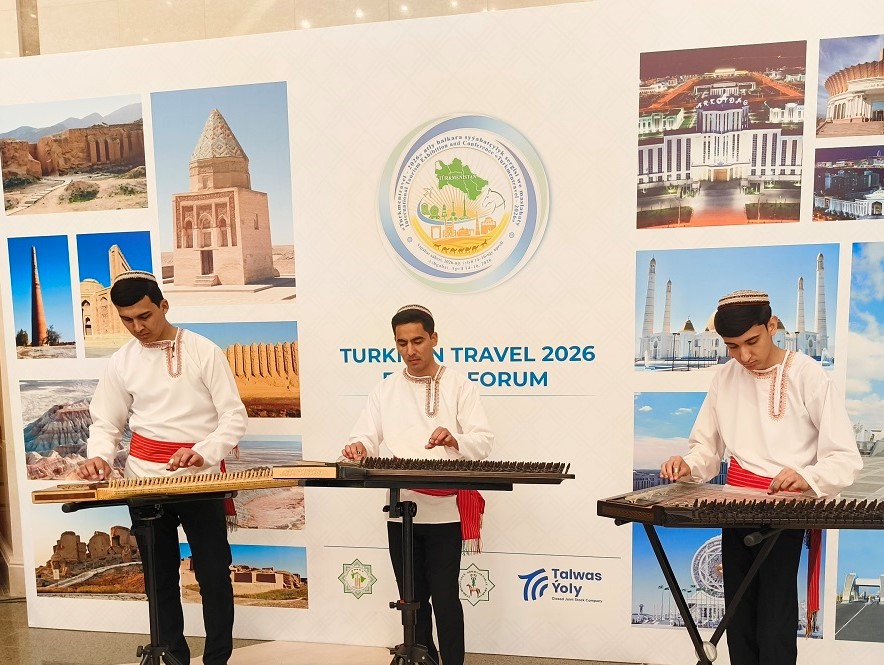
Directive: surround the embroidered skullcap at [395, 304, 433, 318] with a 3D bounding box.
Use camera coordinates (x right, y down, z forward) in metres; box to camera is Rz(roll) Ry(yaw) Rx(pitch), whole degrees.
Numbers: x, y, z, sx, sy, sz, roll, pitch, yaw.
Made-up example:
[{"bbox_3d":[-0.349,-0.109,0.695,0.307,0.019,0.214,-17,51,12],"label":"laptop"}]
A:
[{"bbox_3d":[-0.104,-0.075,2.420,0.157,0.060,0.160,1,-14,24],"label":"embroidered skullcap"}]

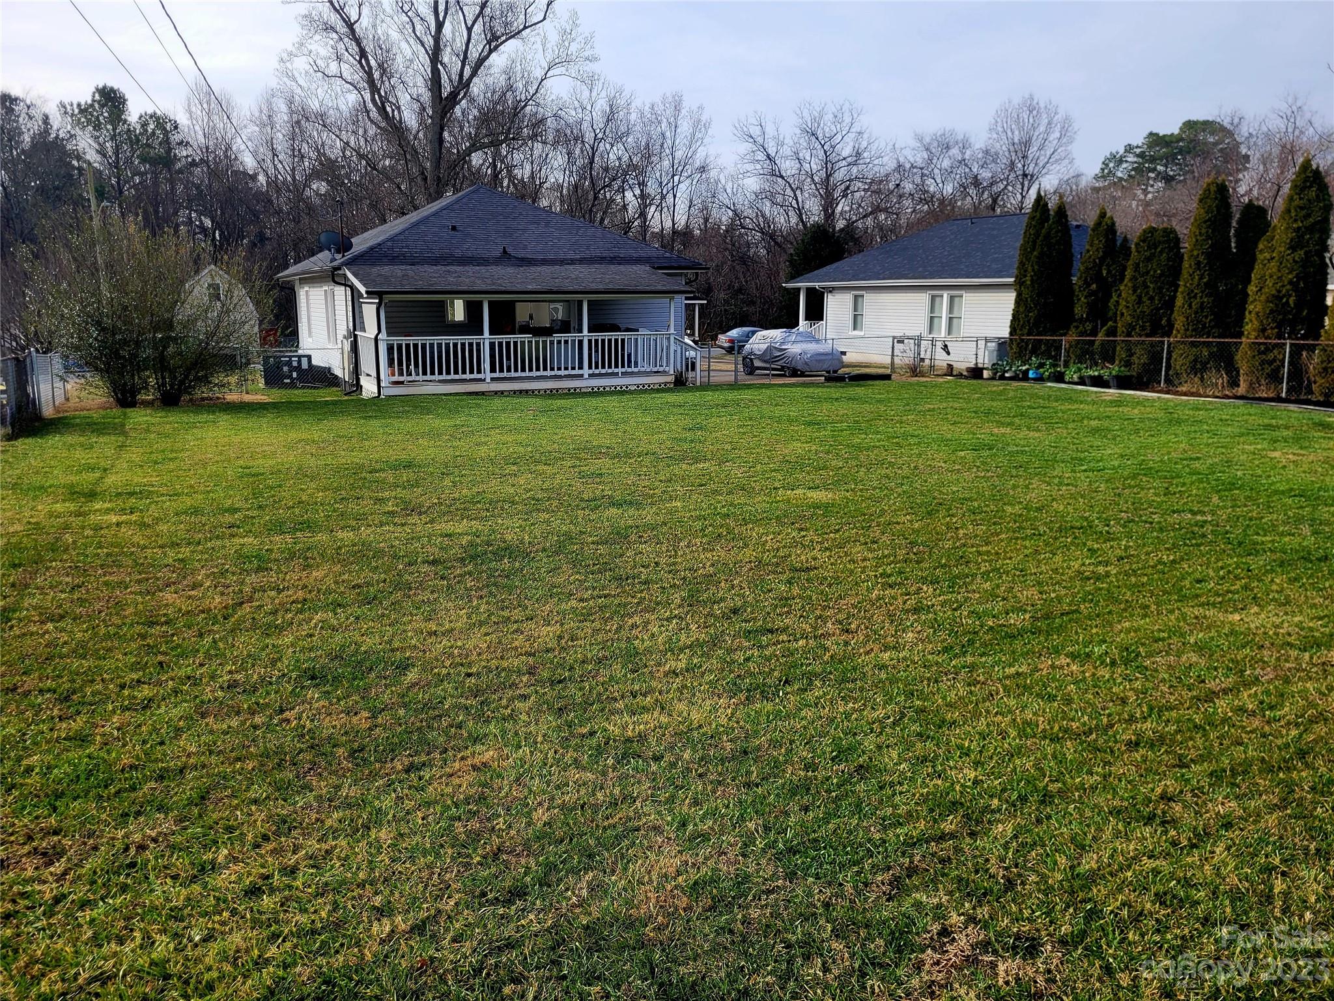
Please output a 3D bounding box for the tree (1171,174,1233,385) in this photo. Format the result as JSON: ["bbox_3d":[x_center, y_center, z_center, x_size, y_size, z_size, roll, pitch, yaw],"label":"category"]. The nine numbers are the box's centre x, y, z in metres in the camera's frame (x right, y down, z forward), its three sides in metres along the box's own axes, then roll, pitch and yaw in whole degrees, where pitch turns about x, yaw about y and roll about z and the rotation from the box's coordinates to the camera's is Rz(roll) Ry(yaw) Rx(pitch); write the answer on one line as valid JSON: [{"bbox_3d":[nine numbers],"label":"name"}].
[{"bbox_3d":[13.122,-5.274,24.457,1.420,4.980,1.420,-5,13,-25],"label":"tree"}]

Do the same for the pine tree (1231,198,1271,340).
[{"bbox_3d":[13.912,-4.892,24.029,1.180,4.460,1.180,-5,13,-25],"label":"pine tree"}]

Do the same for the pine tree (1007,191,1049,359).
[{"bbox_3d":[10.697,-6.326,29.437,1.220,5.290,1.220,-5,13,-25],"label":"pine tree"}]

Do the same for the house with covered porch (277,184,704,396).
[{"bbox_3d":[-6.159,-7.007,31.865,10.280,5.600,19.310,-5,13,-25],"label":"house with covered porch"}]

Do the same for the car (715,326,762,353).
[{"bbox_3d":[4.868,-8.500,52.663,4.650,1.450,1.800,-5,13,-25],"label":"car"}]

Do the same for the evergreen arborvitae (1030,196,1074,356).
[{"bbox_3d":[11.090,-6.081,28.644,1.170,5.060,1.170,-5,13,-25],"label":"evergreen arborvitae"}]

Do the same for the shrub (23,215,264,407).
[{"bbox_3d":[-10.215,-3.625,19.468,4.250,3.630,3.800,-6,13,-27],"label":"shrub"}]

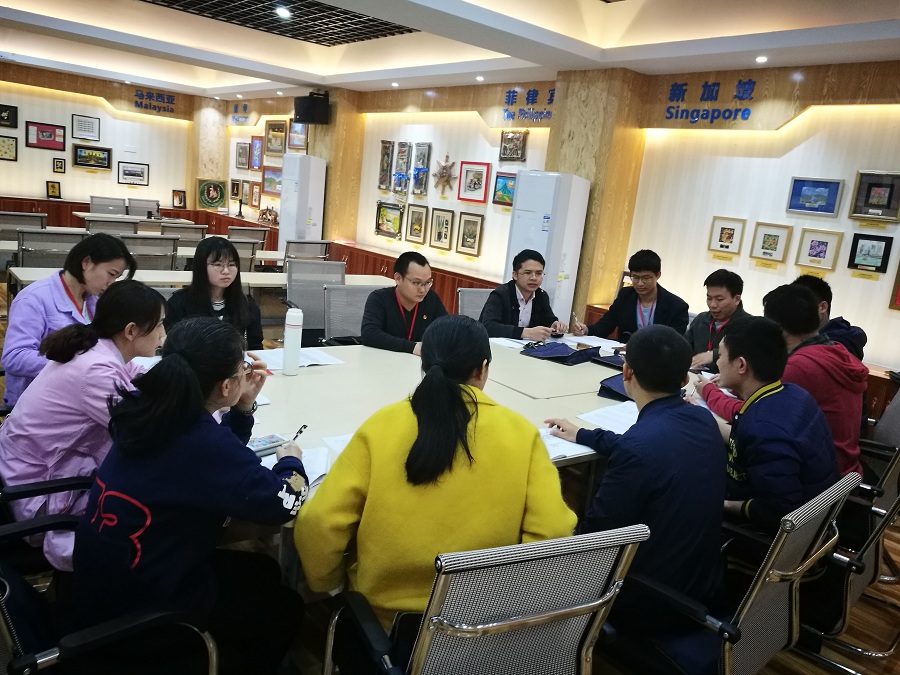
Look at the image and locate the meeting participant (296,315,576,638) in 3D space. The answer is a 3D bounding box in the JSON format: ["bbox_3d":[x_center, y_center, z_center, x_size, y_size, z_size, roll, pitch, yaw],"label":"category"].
[{"bbox_3d":[-0.108,0.525,1.940,0.640,1.200,0.680,3,12,-15],"label":"meeting participant"}]

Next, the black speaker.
[{"bbox_3d":[-1.702,-2.794,8.660,0.400,0.300,0.270,14,14,33],"label":"black speaker"}]

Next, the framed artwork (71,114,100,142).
[{"bbox_3d":[-5.250,-3.018,10.129,0.362,0.325,0.030,-4,16,-40],"label":"framed artwork"}]

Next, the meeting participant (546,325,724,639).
[{"bbox_3d":[0.419,0.538,2.105,0.520,1.220,0.700,-1,14,-30],"label":"meeting participant"}]

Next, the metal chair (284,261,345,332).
[{"bbox_3d":[-0.935,-0.064,5.213,0.560,0.950,0.600,-1,14,-29],"label":"metal chair"}]

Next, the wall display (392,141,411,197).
[{"bbox_3d":[-0.582,-2.004,8.327,0.060,0.600,0.270,-5,16,-40],"label":"wall display"}]

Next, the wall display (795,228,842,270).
[{"bbox_3d":[2.340,-0.554,4.437,0.035,0.241,0.250,-4,16,-40],"label":"wall display"}]

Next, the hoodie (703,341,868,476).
[{"bbox_3d":[1.395,0.313,2.971,0.520,0.660,0.680,-3,15,-35],"label":"hoodie"}]

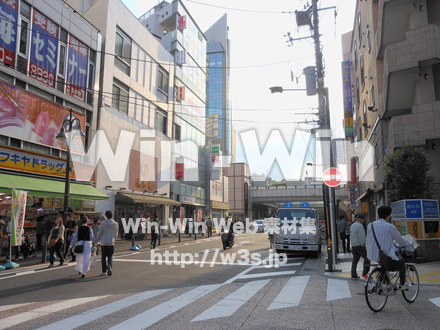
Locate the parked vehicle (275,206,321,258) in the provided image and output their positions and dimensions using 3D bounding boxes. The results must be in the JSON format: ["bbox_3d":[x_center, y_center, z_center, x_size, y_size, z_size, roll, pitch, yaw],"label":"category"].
[{"bbox_3d":[3.664,2.973,16.136,1.720,2.020,4.700,-2,-9,16],"label":"parked vehicle"}]

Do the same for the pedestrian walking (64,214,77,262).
[{"bbox_3d":[-5.475,2.680,13.118,0.470,1.717,0.450,-5,-10,28],"label":"pedestrian walking"}]

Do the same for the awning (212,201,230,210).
[{"bbox_3d":[0.069,4.562,39.716,0.600,0.750,7.100,-2,-9,16],"label":"awning"}]

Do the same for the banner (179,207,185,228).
[{"bbox_3d":[-3.161,4.400,30.000,0.540,1.750,0.060,-2,-9,16],"label":"banner"}]

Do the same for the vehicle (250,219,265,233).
[{"bbox_3d":[5.091,7.103,41.399,1.650,1.450,4.100,-2,-9,16],"label":"vehicle"}]

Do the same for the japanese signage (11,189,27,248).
[{"bbox_3d":[-6.673,1.754,11.821,0.120,1.820,0.580,-2,-9,16],"label":"japanese signage"}]

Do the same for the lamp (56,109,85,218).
[{"bbox_3d":[-5.682,0.657,13.364,1.300,5.650,0.420,-2,-9,16],"label":"lamp"}]

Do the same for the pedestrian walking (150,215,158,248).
[{"bbox_3d":[-3.269,3.362,17.905,0.460,1.680,0.460,-5,-10,32],"label":"pedestrian walking"}]

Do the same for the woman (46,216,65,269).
[{"bbox_3d":[-5.279,2.490,11.527,0.480,1.608,0.430,-3,-9,18],"label":"woman"}]

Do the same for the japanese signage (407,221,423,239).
[{"bbox_3d":[6.554,2.185,11.944,0.490,0.610,0.060,-6,-10,32],"label":"japanese signage"}]

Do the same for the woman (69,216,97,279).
[{"bbox_3d":[-3.674,2.180,9.566,0.620,1.600,0.420,1,-8,-8],"label":"woman"}]

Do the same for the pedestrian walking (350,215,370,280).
[{"bbox_3d":[3.722,2.140,9.491,0.480,1.645,0.420,-8,-12,41],"label":"pedestrian walking"}]

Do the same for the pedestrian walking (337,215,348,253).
[{"bbox_3d":[5.602,3.180,16.329,0.480,1.663,0.400,-3,-9,16],"label":"pedestrian walking"}]

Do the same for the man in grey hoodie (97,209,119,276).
[{"bbox_3d":[-3.066,2.146,9.785,0.550,1.749,0.420,1,-9,-6],"label":"man in grey hoodie"}]

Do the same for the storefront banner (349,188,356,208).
[{"bbox_3d":[11.505,2.909,30.903,0.620,1.750,0.150,-2,-9,16],"label":"storefront banner"}]

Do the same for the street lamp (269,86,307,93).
[{"bbox_3d":[2.499,-2.666,12.616,1.600,0.240,0.280,-2,-9,16],"label":"street lamp"}]

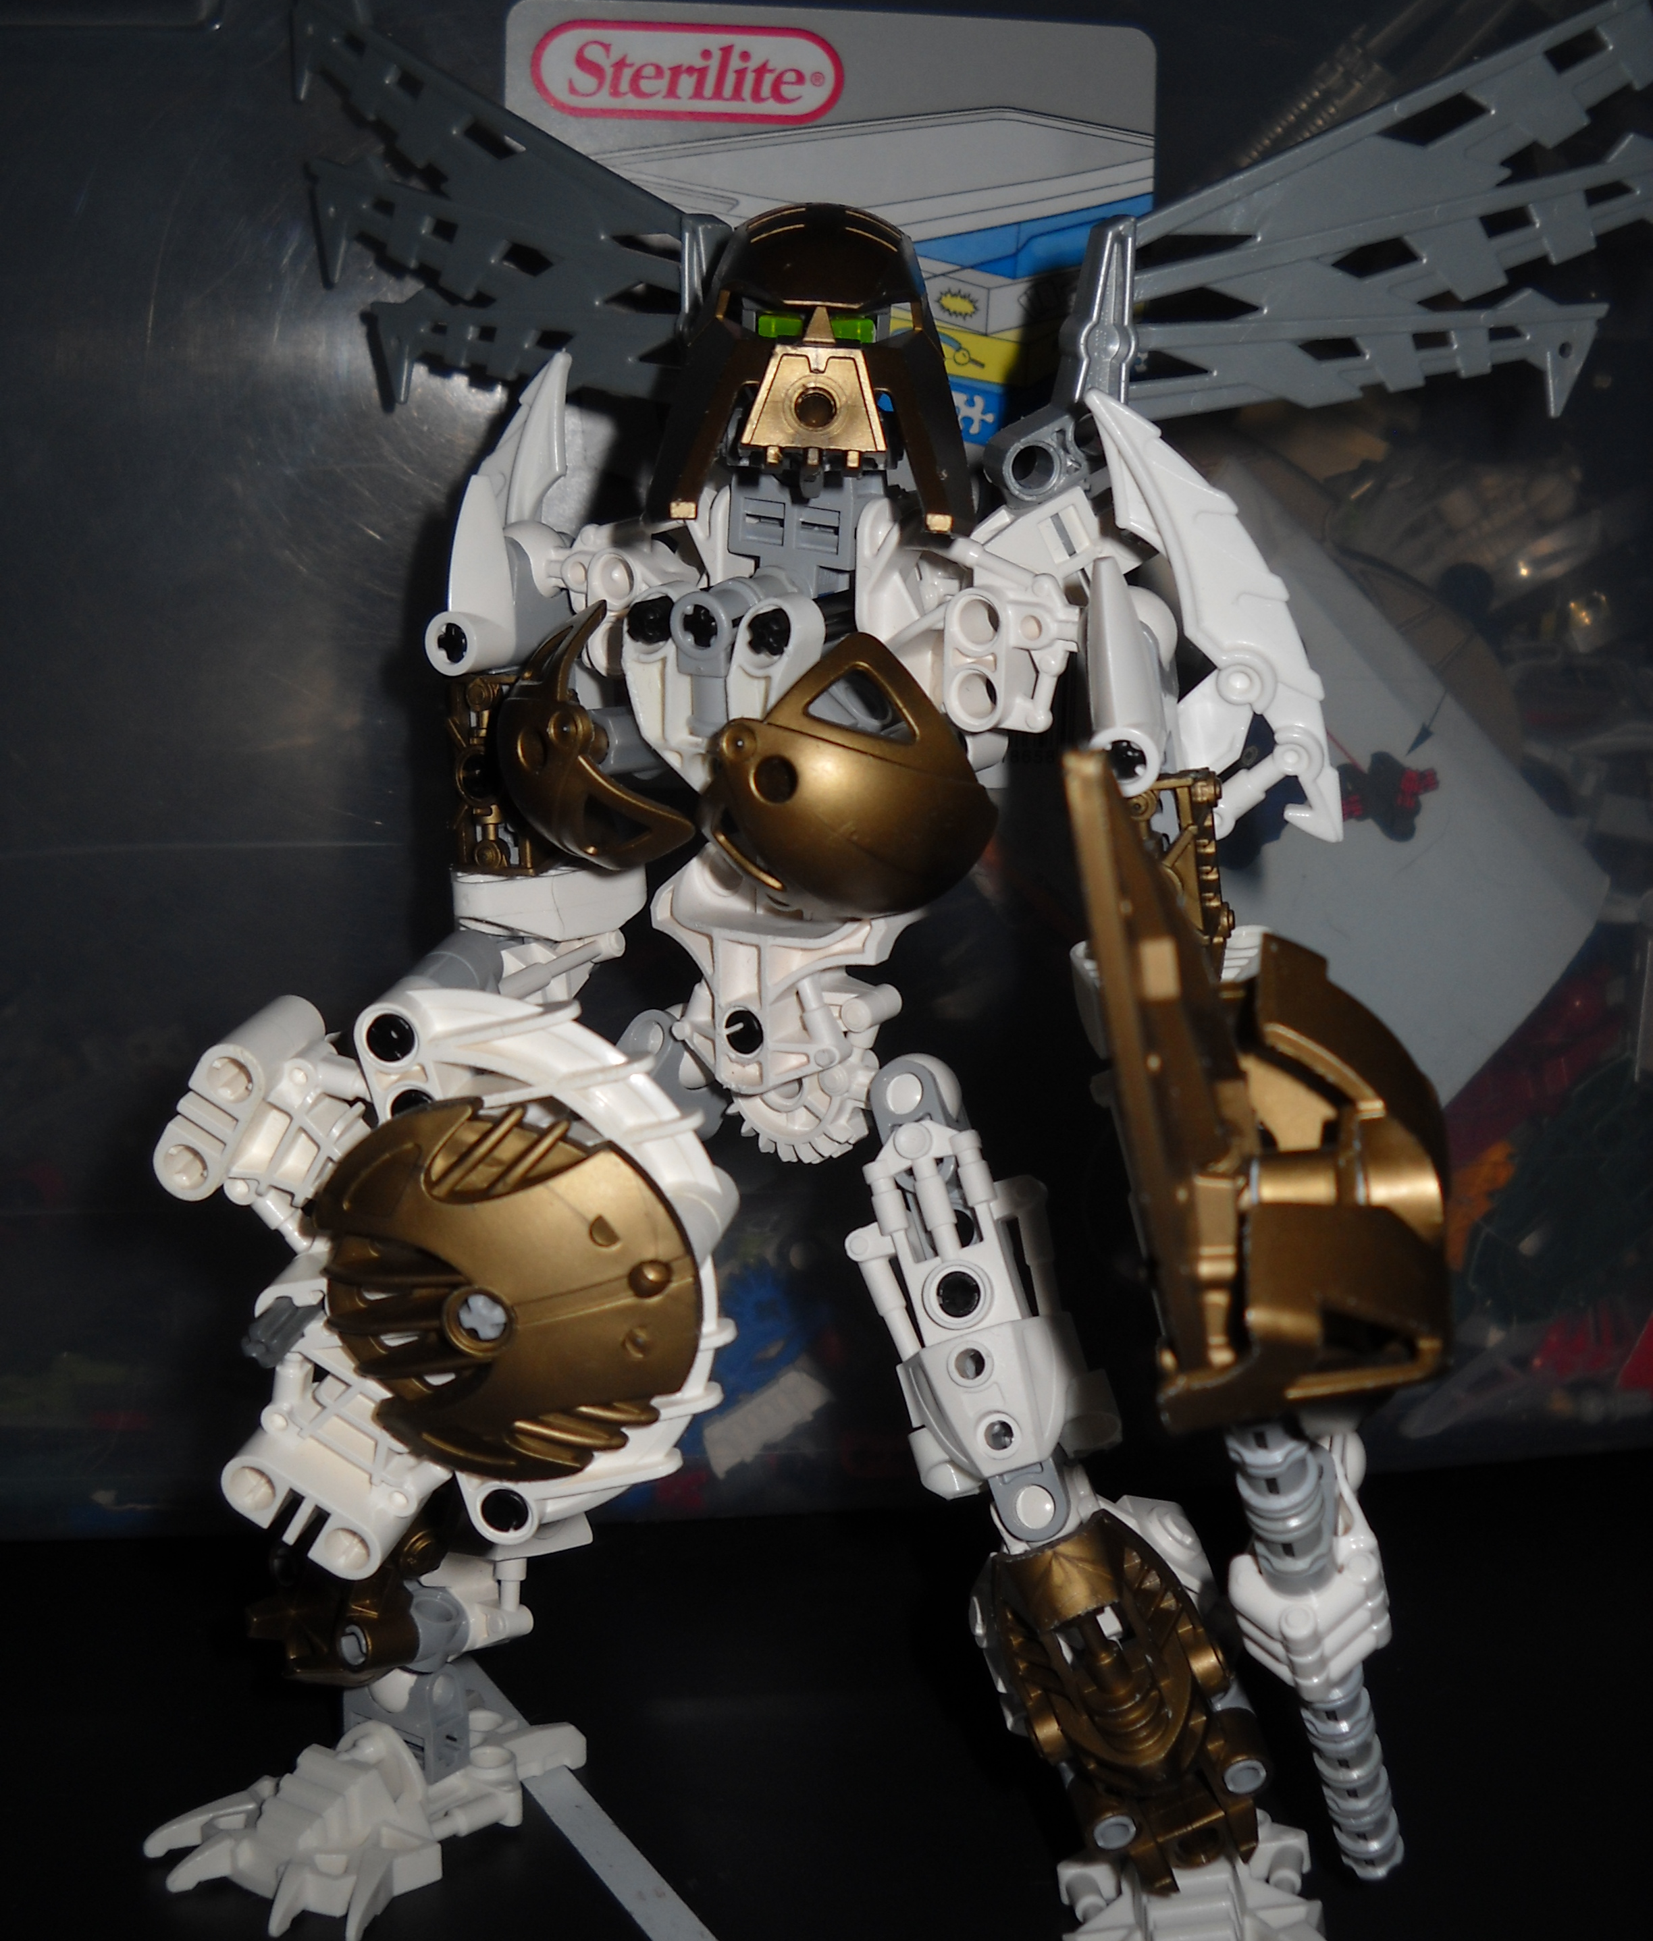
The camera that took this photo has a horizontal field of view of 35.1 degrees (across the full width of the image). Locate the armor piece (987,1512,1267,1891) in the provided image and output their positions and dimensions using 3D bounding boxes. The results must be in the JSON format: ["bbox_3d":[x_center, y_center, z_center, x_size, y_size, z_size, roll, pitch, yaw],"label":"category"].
[{"bbox_3d":[0.033,0.080,0.286,0.022,0.045,0.017,-19,27,10],"label":"armor piece"}]

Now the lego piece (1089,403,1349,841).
[{"bbox_3d":[0.046,-0.041,0.308,0.019,0.059,0.009,-26,0,8],"label":"lego piece"}]

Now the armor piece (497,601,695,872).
[{"bbox_3d":[-0.025,-0.026,0.284,0.015,0.026,0.024,-21,0,-30],"label":"armor piece"}]

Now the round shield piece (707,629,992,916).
[{"bbox_3d":[0.002,-0.020,0.272,0.029,0.028,0.017,13,9,-11],"label":"round shield piece"}]

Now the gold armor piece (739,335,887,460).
[{"bbox_3d":[-0.002,-0.069,0.312,0.017,0.015,0.006,0,-12,-2],"label":"gold armor piece"}]

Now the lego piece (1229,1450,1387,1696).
[{"bbox_3d":[0.054,0.068,0.294,0.018,0.027,0.016,-15,16,7],"label":"lego piece"}]

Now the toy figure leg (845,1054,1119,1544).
[{"bbox_3d":[0.016,0.034,0.279,0.022,0.058,0.017,-24,-23,16],"label":"toy figure leg"}]

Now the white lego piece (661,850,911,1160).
[{"bbox_3d":[-0.005,0.004,0.294,0.027,0.034,0.019,5,7,30],"label":"white lego piece"}]

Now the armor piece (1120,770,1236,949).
[{"bbox_3d":[0.041,-0.012,0.301,0.013,0.022,0.010,-7,0,17],"label":"armor piece"}]

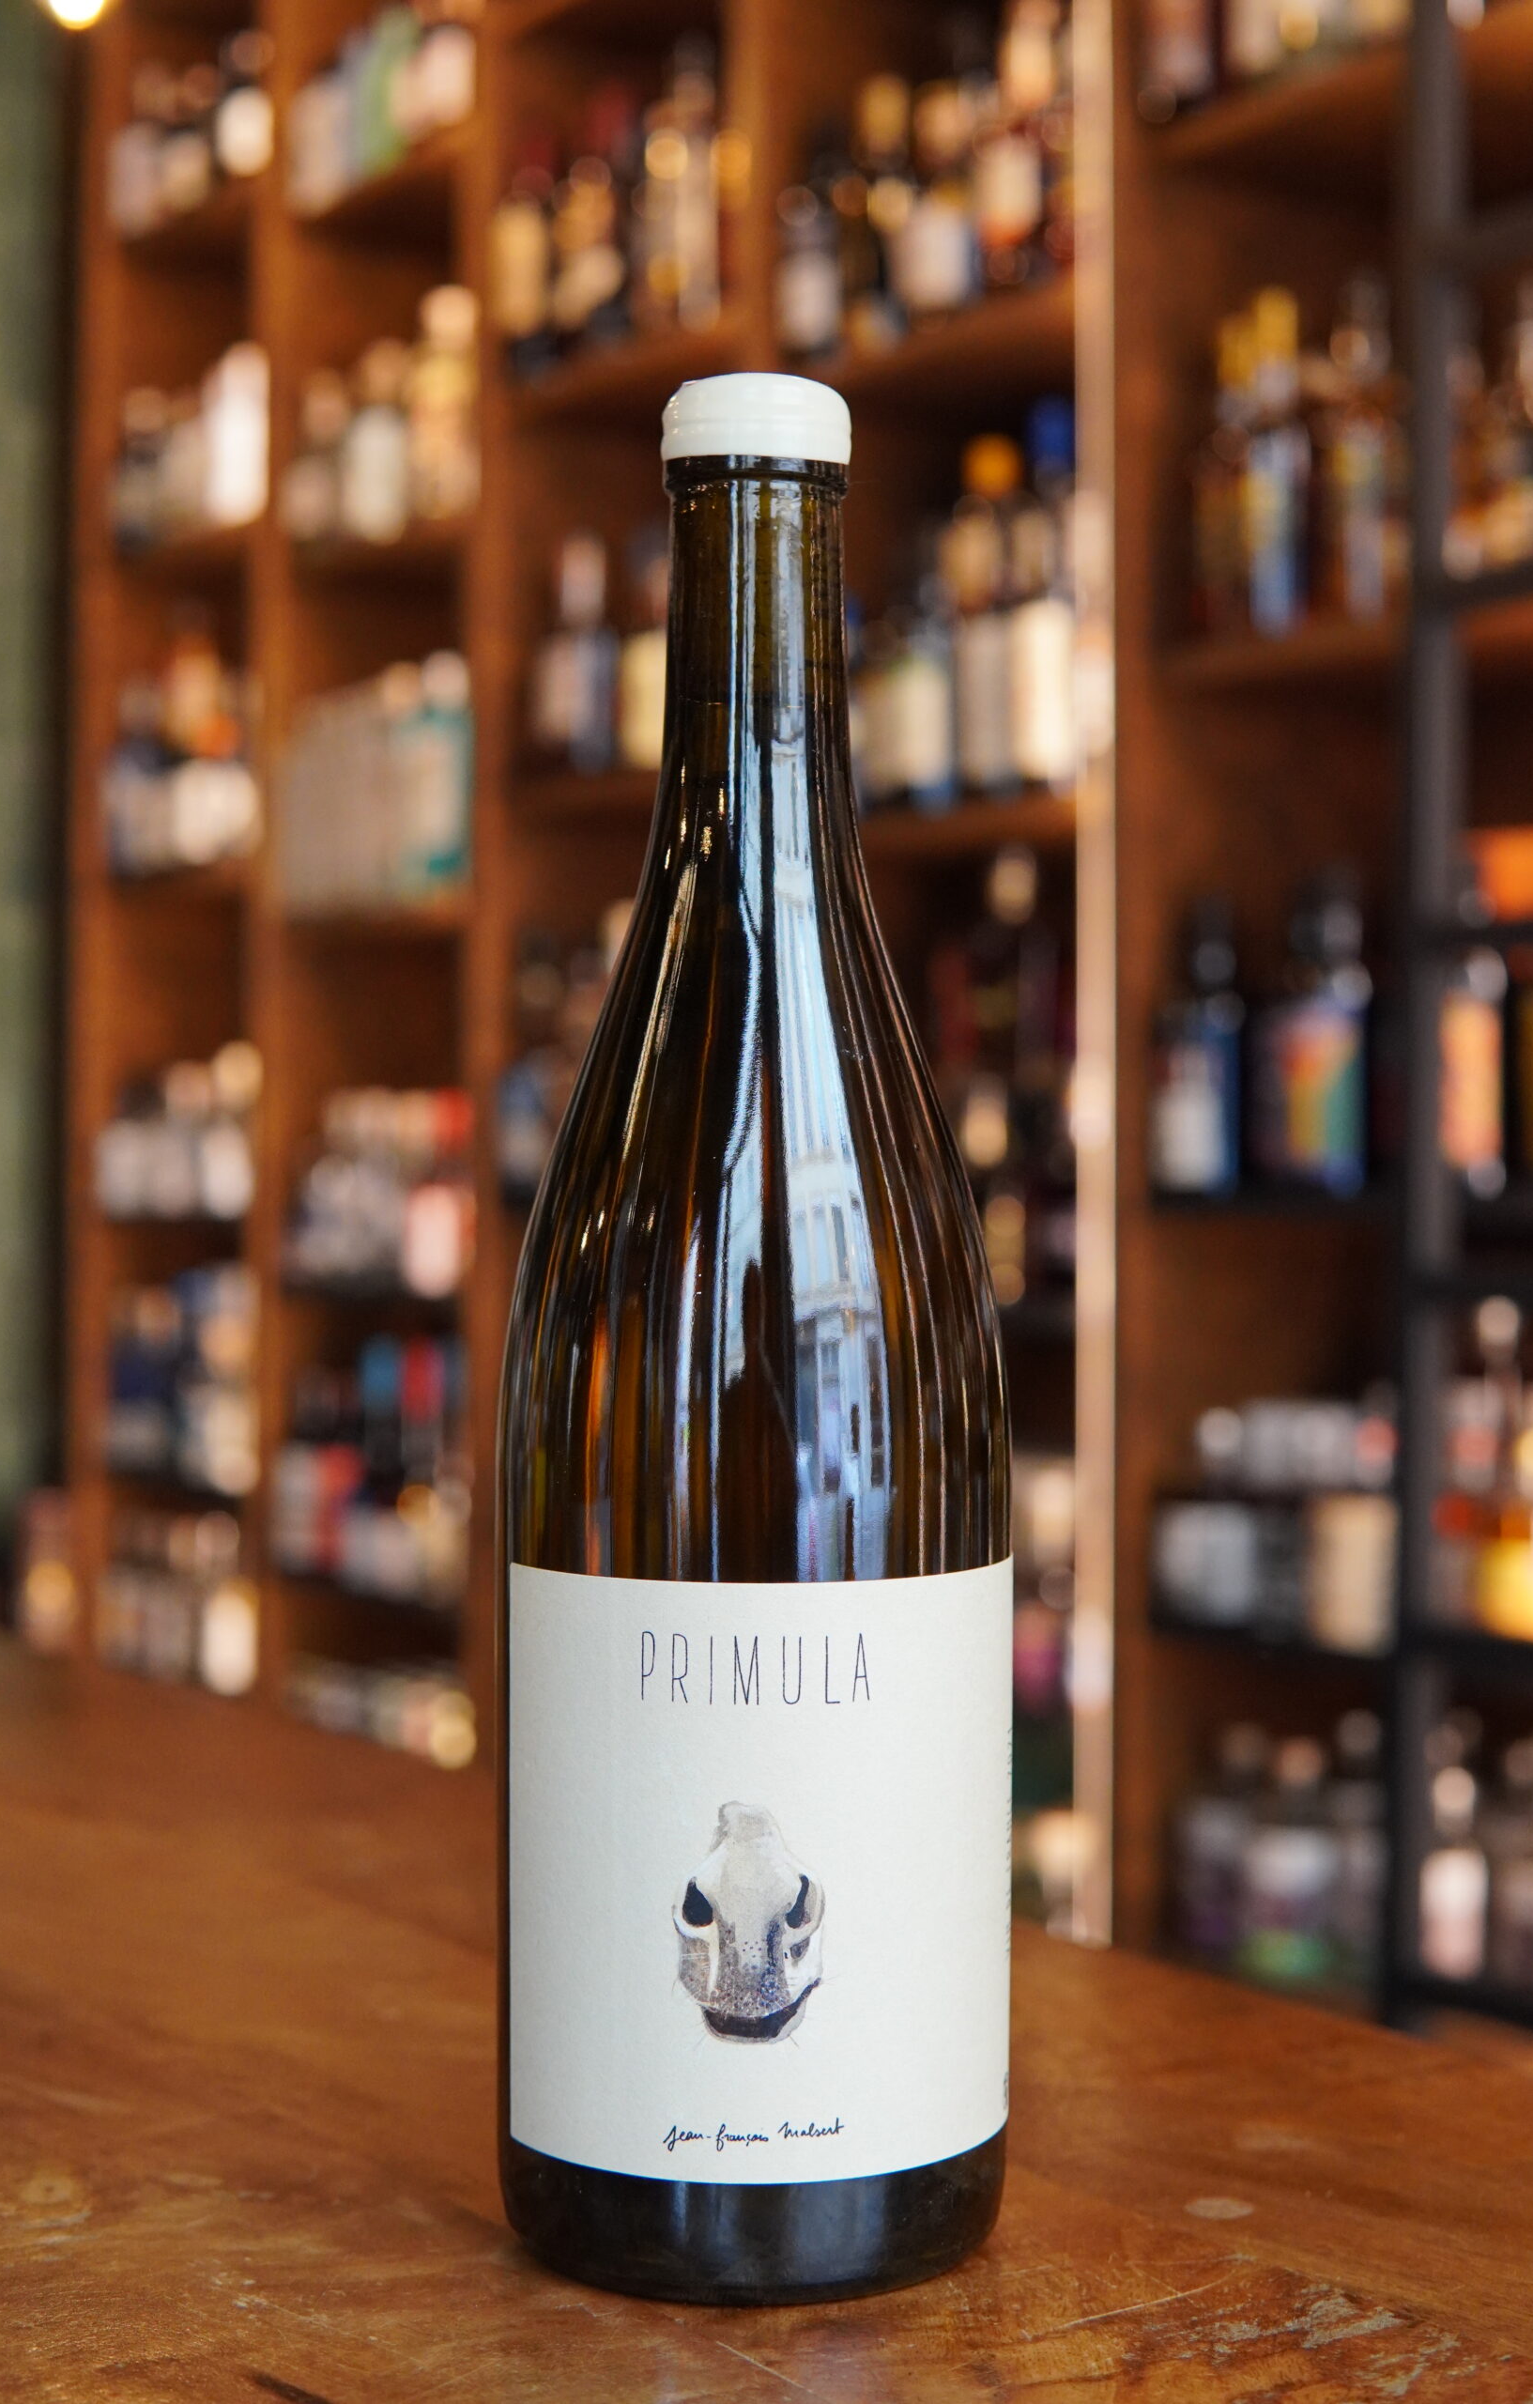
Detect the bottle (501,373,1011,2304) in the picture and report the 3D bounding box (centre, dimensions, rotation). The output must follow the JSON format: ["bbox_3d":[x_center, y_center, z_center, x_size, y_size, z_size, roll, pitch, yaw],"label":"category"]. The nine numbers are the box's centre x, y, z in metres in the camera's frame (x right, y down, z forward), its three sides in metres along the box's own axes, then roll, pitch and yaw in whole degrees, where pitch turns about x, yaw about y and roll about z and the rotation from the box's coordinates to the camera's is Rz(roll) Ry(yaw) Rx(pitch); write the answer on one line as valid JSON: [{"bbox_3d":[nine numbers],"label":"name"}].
[{"bbox_3d":[-0.002,0.017,0.487,0.082,0.297,0.082,0,0,0],"label":"bottle"}]

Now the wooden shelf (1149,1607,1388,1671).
[{"bbox_3d":[0.584,0.365,2.513,0.265,0.031,0.478,0,0,-37],"label":"wooden shelf"}]

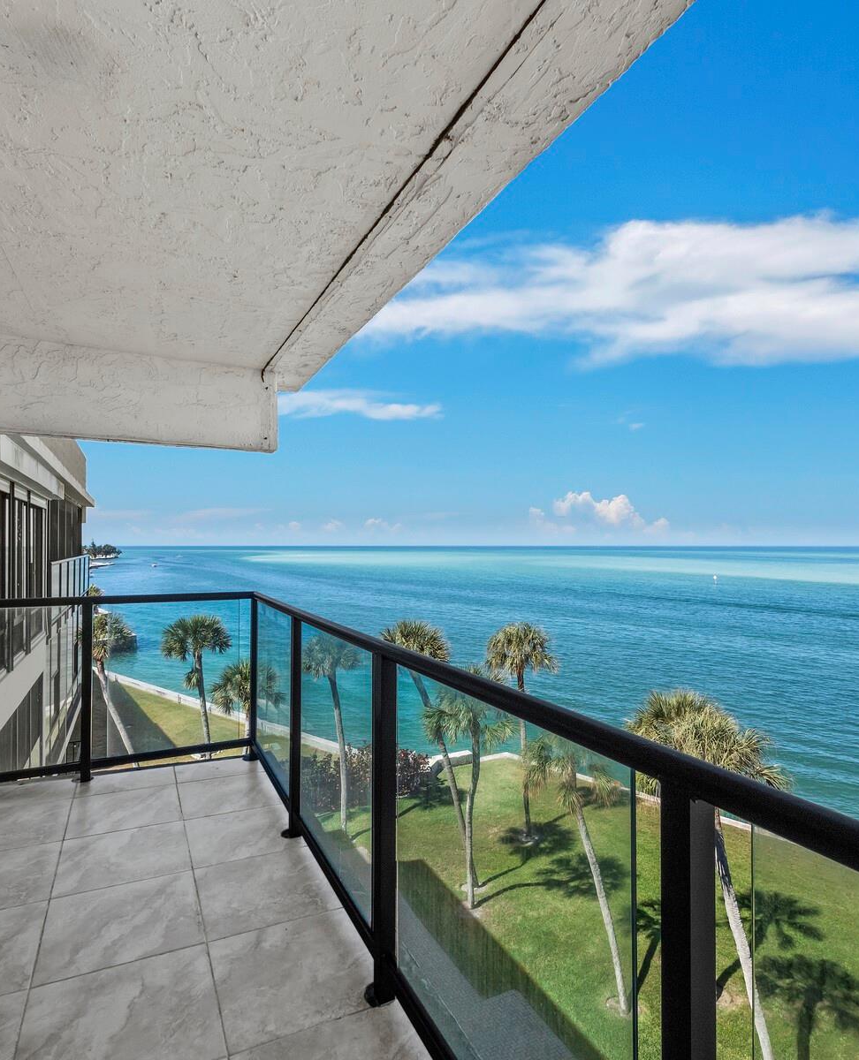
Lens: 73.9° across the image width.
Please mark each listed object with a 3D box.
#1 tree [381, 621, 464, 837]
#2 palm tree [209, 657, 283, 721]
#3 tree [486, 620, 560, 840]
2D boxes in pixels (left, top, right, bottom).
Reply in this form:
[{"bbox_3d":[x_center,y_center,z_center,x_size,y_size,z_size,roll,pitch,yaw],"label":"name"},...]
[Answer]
[{"bbox_3d":[0.000,8.722,21.972,4.000,10.450,3.200,0,-2,0],"label":"tree"},{"bbox_3d":[-9.850,10.529,30.727,4.000,7.310,3.900,0,-2,0],"label":"palm tree"},{"bbox_3d":[4.350,9.171,26.362,3.400,9.790,3.400,0,-2,0],"label":"tree"}]

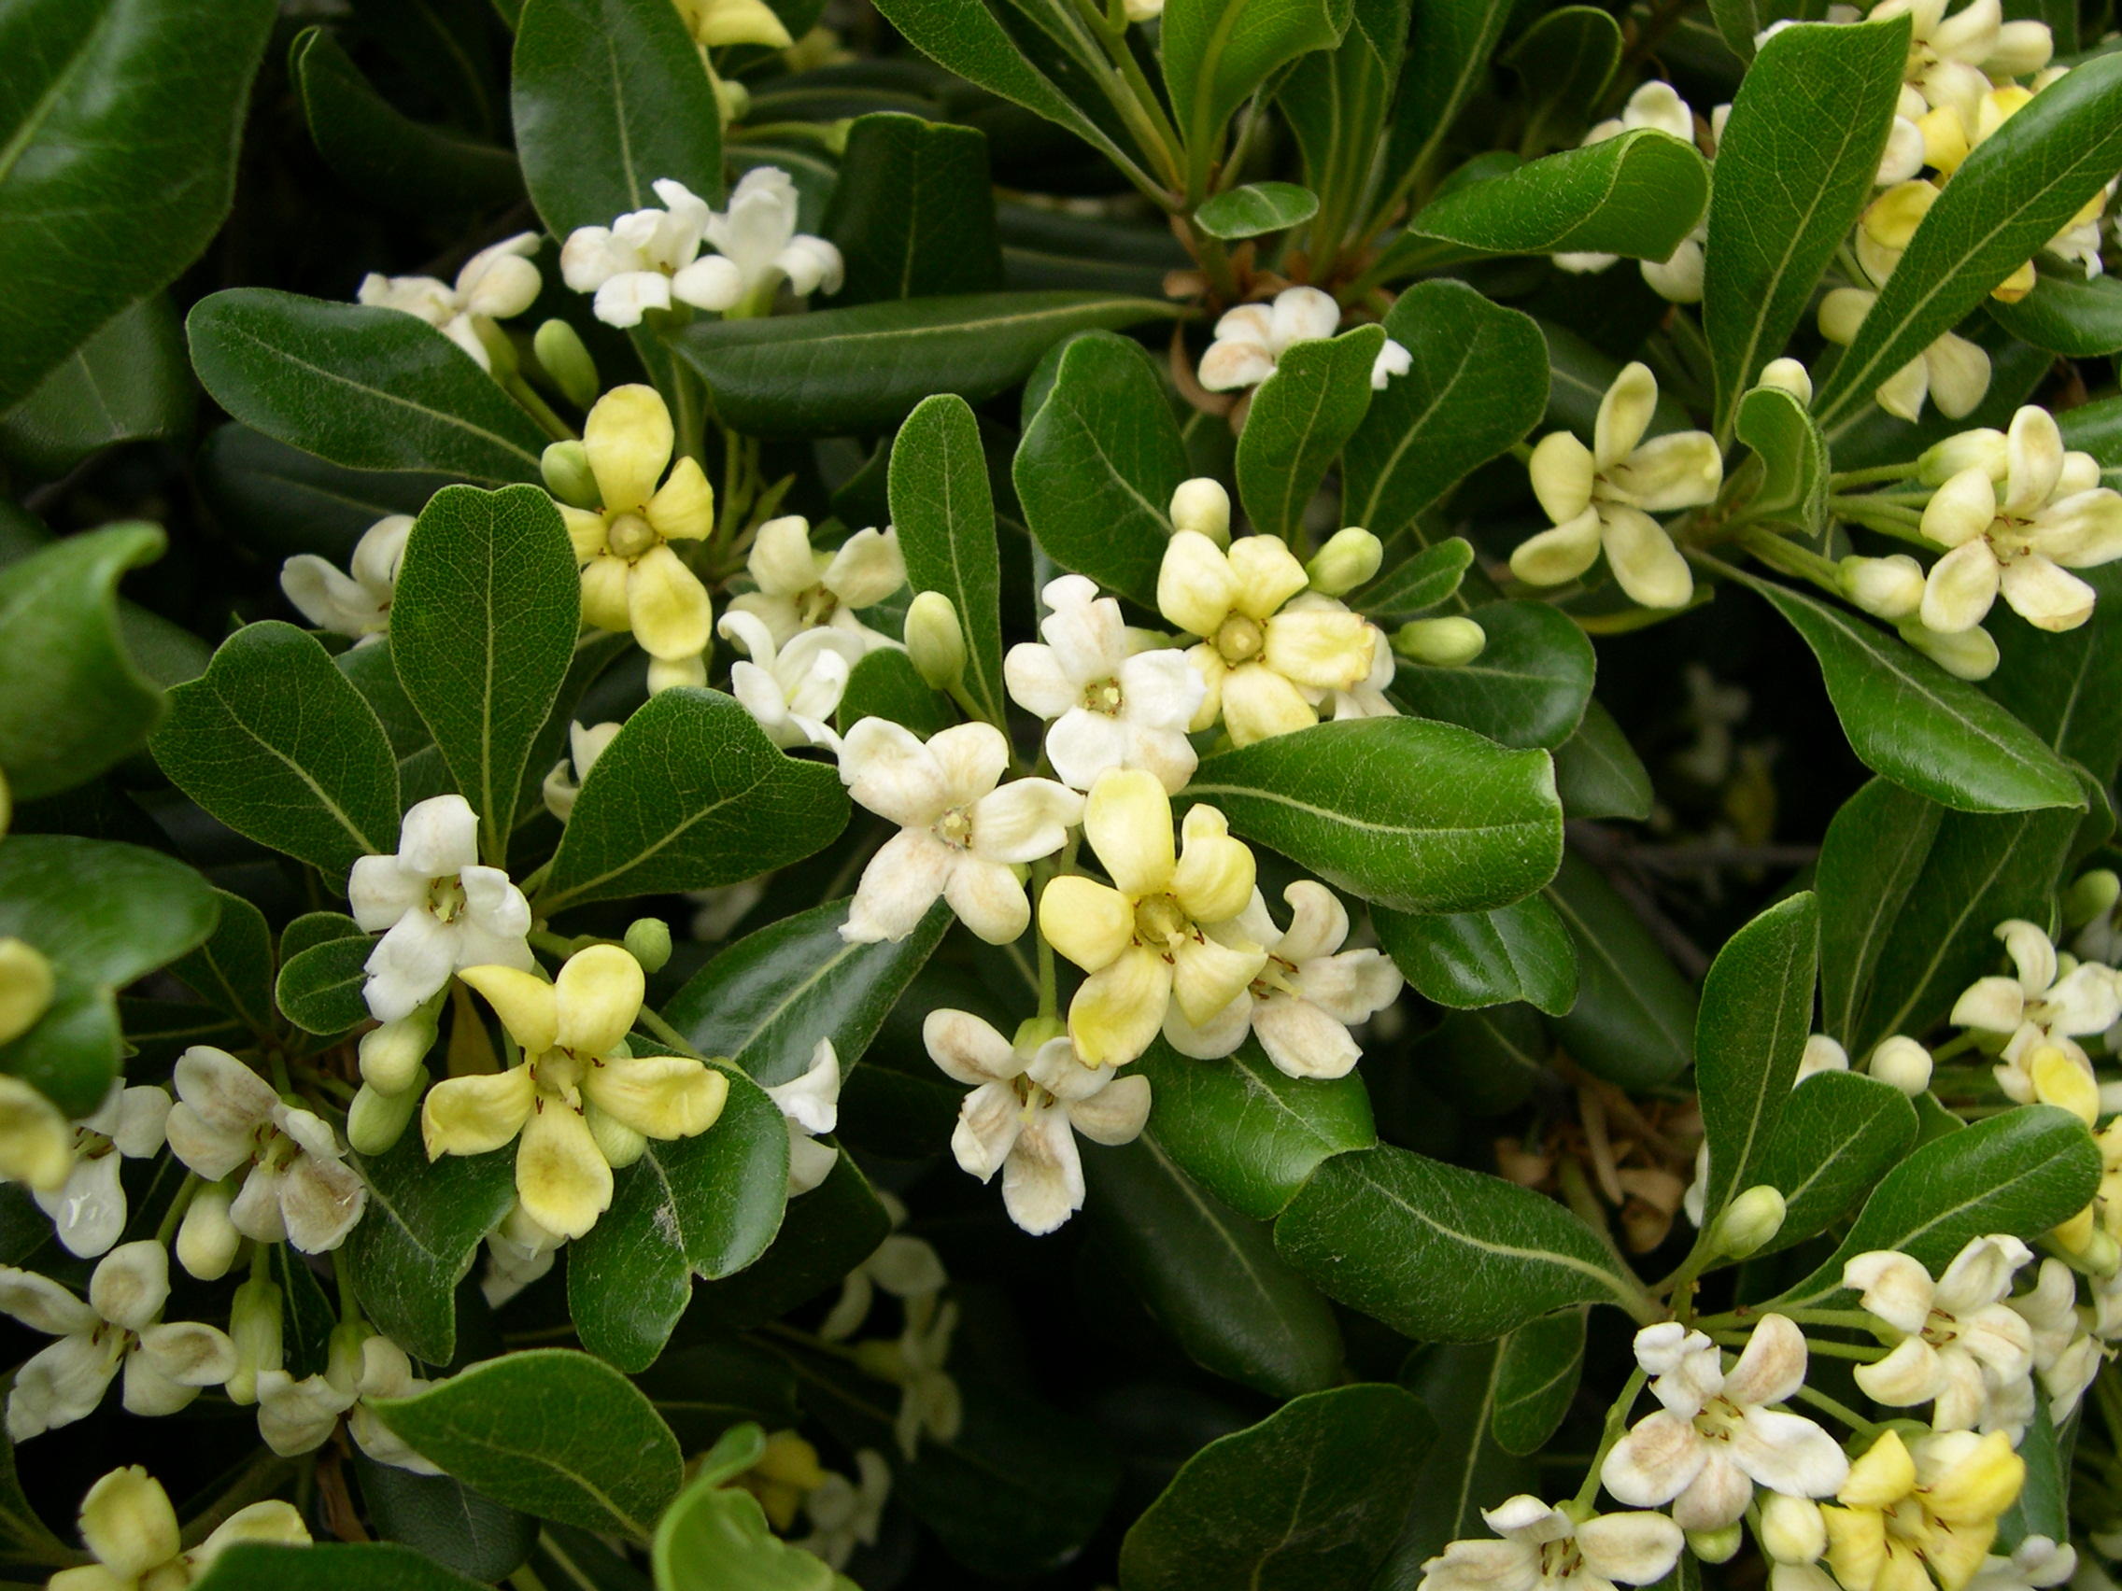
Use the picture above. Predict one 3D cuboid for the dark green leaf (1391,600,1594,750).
[{"bbox_3d":[0.049,-0.016,0.303,0.043,0.006,0.021,5,63,-1],"label":"dark green leaf"}]

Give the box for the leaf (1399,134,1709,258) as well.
[{"bbox_3d":[0.061,-0.074,0.288,0.041,0.014,0.018,-8,48,18],"label":"leaf"}]

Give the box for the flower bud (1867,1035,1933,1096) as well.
[{"bbox_3d":[0.099,0.032,0.276,0.007,0.007,0.010,0,12,27],"label":"flower bud"}]

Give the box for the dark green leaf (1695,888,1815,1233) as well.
[{"bbox_3d":[0.082,0.032,0.276,0.016,0.042,0.008,20,9,14],"label":"dark green leaf"}]

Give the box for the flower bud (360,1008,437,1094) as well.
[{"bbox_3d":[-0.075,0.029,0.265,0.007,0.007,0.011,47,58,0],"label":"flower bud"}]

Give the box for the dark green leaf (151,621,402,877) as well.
[{"bbox_3d":[-0.091,-0.001,0.285,0.043,0.007,0.025,39,73,22],"label":"dark green leaf"}]

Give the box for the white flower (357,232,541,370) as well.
[{"bbox_3d":[-0.084,-0.067,0.320,0.023,0.014,0.018,0,53,30],"label":"white flower"}]

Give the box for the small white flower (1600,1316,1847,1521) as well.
[{"bbox_3d":[0.074,0.070,0.260,0.028,0.024,0.015,0,9,-3],"label":"small white flower"}]

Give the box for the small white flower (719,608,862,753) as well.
[{"bbox_3d":[-0.034,-0.014,0.290,0.018,0.015,0.017,0,63,-10],"label":"small white flower"}]

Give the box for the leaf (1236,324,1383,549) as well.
[{"bbox_3d":[0.030,-0.043,0.280,0.014,0.028,0.008,18,8,7],"label":"leaf"}]

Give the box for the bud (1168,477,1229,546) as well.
[{"bbox_3d":[0.017,-0.034,0.286,0.007,0.010,0.007,-8,32,5],"label":"bud"}]

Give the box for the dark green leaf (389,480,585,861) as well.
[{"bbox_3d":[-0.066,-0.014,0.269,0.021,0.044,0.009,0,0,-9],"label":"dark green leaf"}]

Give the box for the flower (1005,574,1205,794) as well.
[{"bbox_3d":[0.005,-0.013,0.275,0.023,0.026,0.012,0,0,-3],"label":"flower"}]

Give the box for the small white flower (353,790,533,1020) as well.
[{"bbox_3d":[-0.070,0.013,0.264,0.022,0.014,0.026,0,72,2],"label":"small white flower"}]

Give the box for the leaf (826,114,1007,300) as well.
[{"bbox_3d":[-0.025,-0.085,0.370,0.029,0.045,0.010,5,13,0],"label":"leaf"}]

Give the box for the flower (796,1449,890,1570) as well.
[{"bbox_3d":[-0.040,0.129,0.420,0.020,0.022,0.014,10,3,17],"label":"flower"}]

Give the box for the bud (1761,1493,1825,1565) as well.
[{"bbox_3d":[0.098,0.098,0.312,0.009,0.009,0.011,0,27,-3],"label":"bud"}]

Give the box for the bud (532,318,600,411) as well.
[{"bbox_3d":[-0.060,-0.052,0.281,0.006,0.012,0.006,-27,12,-5],"label":"bud"}]

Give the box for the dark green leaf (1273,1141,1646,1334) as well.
[{"bbox_3d":[0.057,0.063,0.328,0.056,0.009,0.025,20,69,-11],"label":"dark green leaf"}]

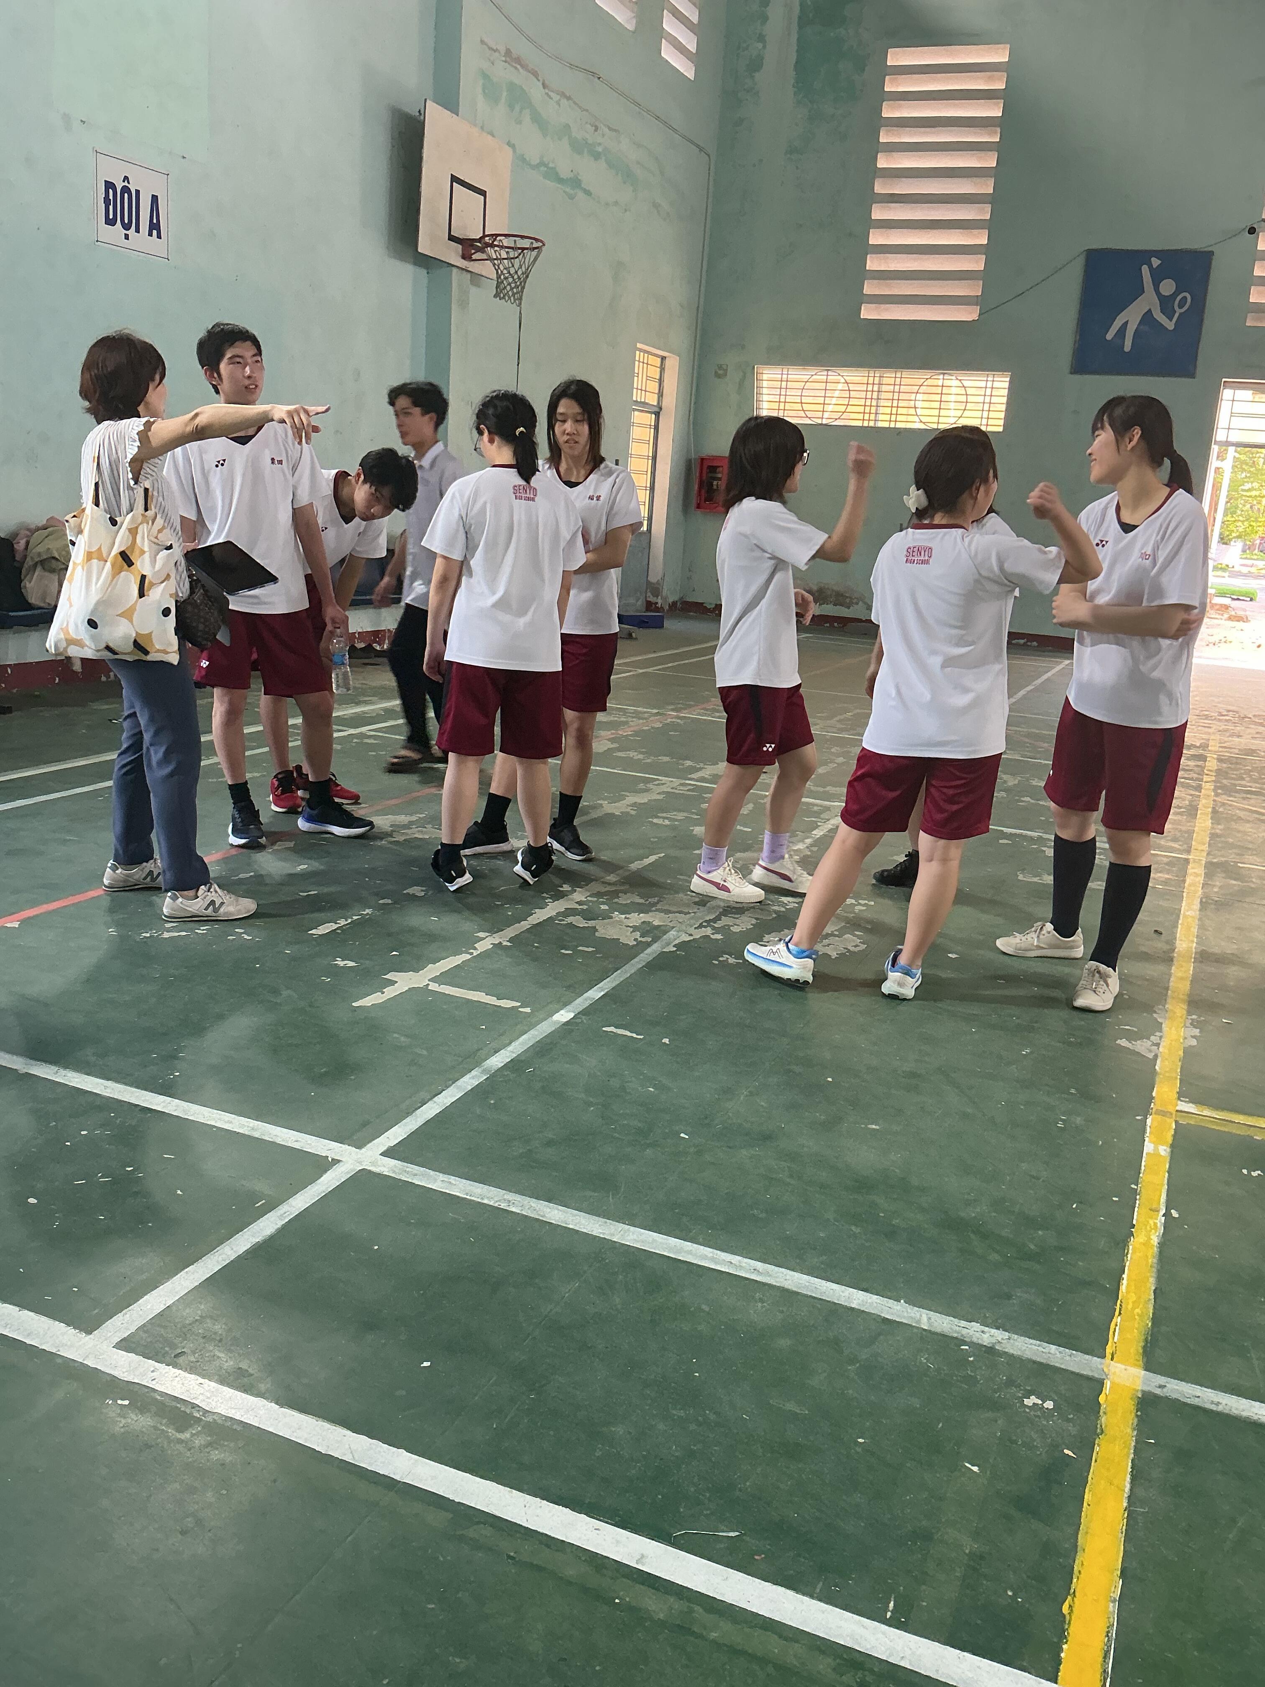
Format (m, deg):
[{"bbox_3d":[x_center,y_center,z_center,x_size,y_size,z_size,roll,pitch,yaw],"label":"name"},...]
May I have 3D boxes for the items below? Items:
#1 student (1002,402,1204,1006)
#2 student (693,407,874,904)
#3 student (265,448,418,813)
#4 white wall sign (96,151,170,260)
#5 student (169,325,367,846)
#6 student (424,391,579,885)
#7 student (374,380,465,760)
[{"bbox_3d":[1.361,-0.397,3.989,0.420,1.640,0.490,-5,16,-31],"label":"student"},{"bbox_3d":[0.483,-0.596,4.676,0.510,1.575,0.460,5,14,5],"label":"student"},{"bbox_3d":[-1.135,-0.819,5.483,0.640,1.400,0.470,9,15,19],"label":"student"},{"bbox_3d":[-2.835,-3.610,8.009,0.020,0.485,0.595,10,15,21],"label":"white wall sign"},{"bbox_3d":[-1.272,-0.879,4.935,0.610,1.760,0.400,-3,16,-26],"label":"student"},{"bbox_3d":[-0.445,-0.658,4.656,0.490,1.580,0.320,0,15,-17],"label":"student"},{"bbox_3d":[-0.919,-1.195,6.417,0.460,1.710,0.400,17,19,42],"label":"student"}]

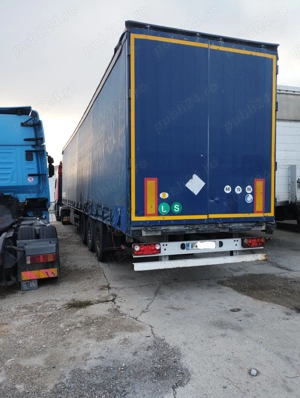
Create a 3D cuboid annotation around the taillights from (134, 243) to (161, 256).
[{"bbox_3d":[-0.035,0.727,4.693,0.405,0.160,0.090,0,1,-19],"label":"taillights"}]

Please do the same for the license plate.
[{"bbox_3d":[0.808,0.728,5.027,0.520,0.110,0.020,0,1,-19],"label":"license plate"}]

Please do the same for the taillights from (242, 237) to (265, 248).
[{"bbox_3d":[1.707,0.712,5.285,0.400,0.155,0.090,0,1,-19],"label":"taillights"}]

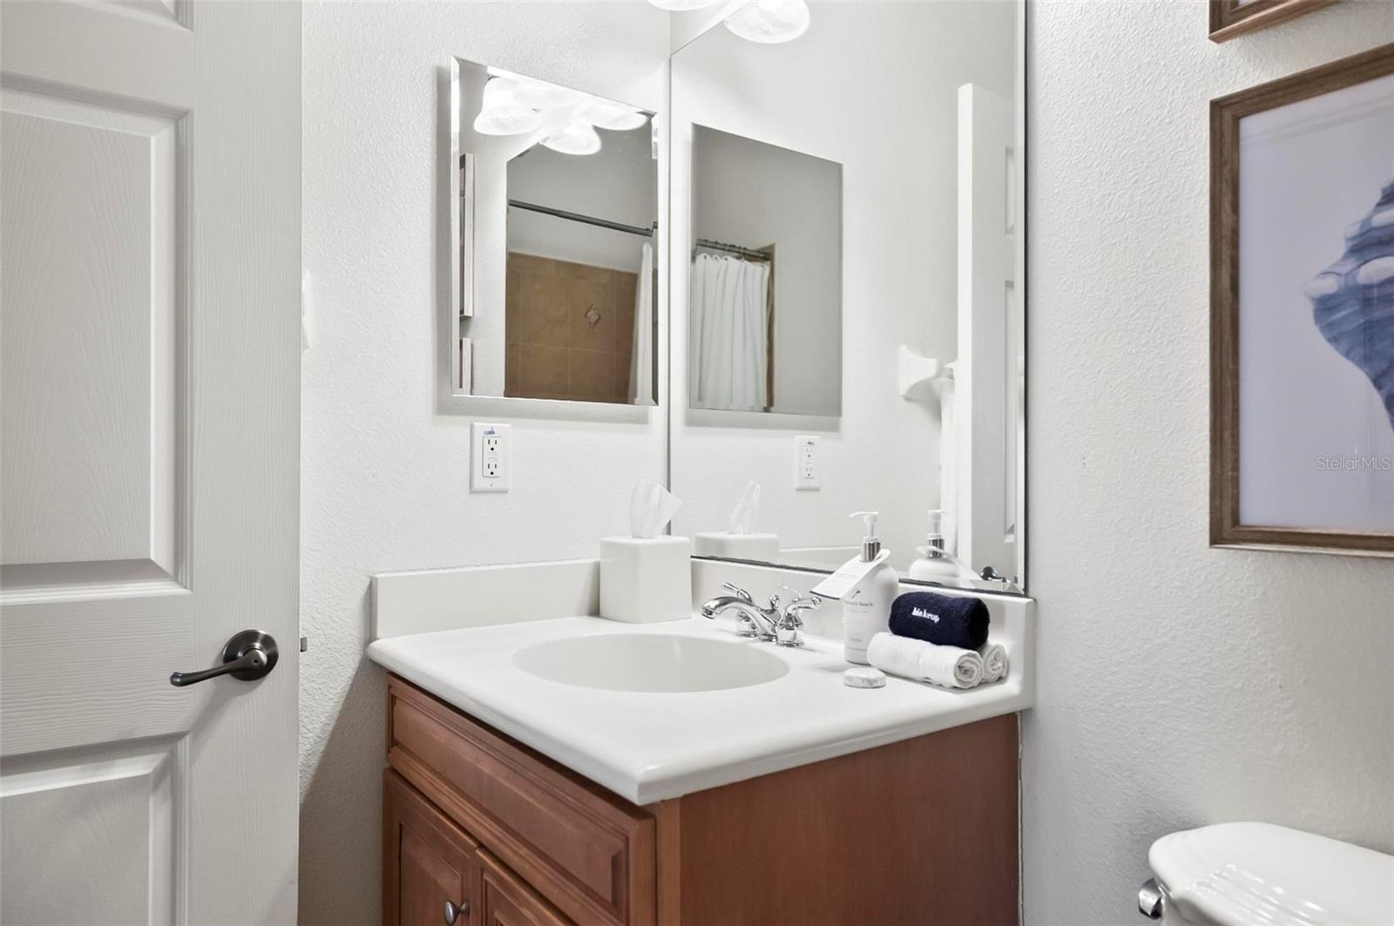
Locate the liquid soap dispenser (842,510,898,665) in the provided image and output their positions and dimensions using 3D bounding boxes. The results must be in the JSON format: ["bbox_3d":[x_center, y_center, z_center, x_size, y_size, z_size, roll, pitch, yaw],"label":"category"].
[{"bbox_3d":[0.236,0.166,1.149,0.073,0.198,0.072,0,-1,0],"label":"liquid soap dispenser"}]

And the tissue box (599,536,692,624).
[{"bbox_3d":[-0.091,0.201,1.498,0.126,0.136,0.126,1,-1,-36],"label":"tissue box"}]

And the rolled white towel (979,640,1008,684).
[{"bbox_3d":[0.313,0.242,1.064,0.044,0.043,0.137,1,-1,-36],"label":"rolled white towel"}]

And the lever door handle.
[{"bbox_3d":[-0.596,0.253,1.081,0.126,0.067,0.062,1,-1,-33],"label":"lever door handle"}]

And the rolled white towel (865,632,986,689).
[{"bbox_3d":[0.277,0.241,1.043,0.045,0.044,0.138,1,-1,-36],"label":"rolled white towel"}]

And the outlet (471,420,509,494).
[{"bbox_3d":[-0.344,-0.008,1.417,0.070,0.115,0.008,1,-1,-36],"label":"outlet"}]

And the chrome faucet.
[{"bbox_3d":[0.070,0.231,1.268,0.150,0.071,0.205,1,-1,-36],"label":"chrome faucet"}]

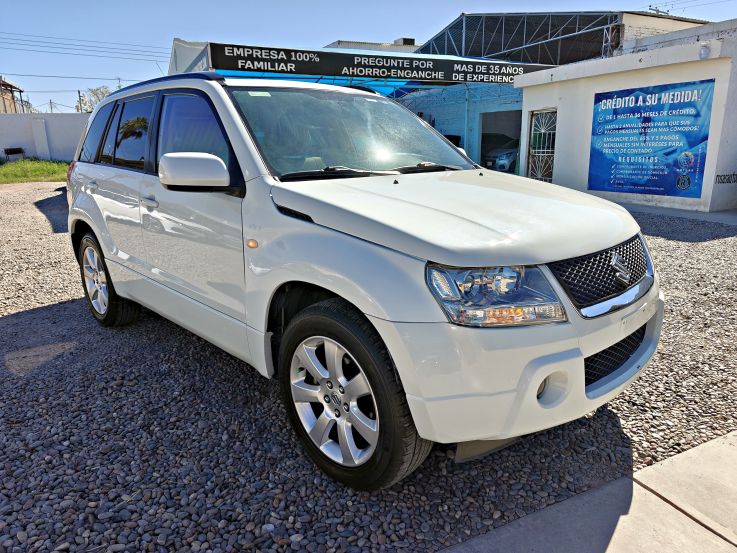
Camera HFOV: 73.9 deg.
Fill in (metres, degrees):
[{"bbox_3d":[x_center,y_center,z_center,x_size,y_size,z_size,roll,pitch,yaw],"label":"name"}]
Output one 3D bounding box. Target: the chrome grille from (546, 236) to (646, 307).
[{"bbox_3d":[0.915,-0.011,1.802,0.830,0.220,0.130,-14,7,-42],"label":"chrome grille"}]

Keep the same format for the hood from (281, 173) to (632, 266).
[{"bbox_3d":[0.518,-0.312,2.145,1.460,0.250,1.120,-14,16,-42],"label":"hood"}]

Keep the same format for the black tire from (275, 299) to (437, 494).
[{"bbox_3d":[-0.075,0.440,1.847,0.230,0.725,0.725,-14,19,-42],"label":"black tire"}]

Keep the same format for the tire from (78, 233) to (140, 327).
[{"bbox_3d":[-1.923,0.011,3.682,0.230,0.725,0.725,-14,19,-42],"label":"tire"}]

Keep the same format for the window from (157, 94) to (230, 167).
[{"bbox_3d":[-0.866,-0.703,2.394,0.070,0.450,0.900,4,6,-45],"label":"window"}]

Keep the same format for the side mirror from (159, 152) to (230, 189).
[{"bbox_3d":[-0.676,-0.420,1.978,0.240,0.170,0.160,-14,19,-42],"label":"side mirror"}]

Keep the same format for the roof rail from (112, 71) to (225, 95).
[{"bbox_3d":[-1.336,-1.173,3.060,0.060,0.115,1.740,-14,19,-42],"label":"roof rail"}]

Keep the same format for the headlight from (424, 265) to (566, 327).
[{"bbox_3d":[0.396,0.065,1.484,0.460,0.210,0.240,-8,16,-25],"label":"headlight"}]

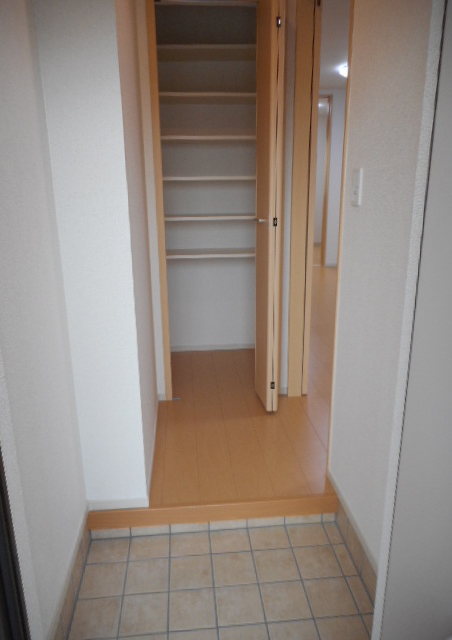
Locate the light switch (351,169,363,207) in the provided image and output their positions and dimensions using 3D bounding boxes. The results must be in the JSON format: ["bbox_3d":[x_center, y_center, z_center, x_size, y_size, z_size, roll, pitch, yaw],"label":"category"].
[{"bbox_3d":[0.433,-0.435,1.530,0.009,0.120,0.070,-2,15,-5],"label":"light switch"}]

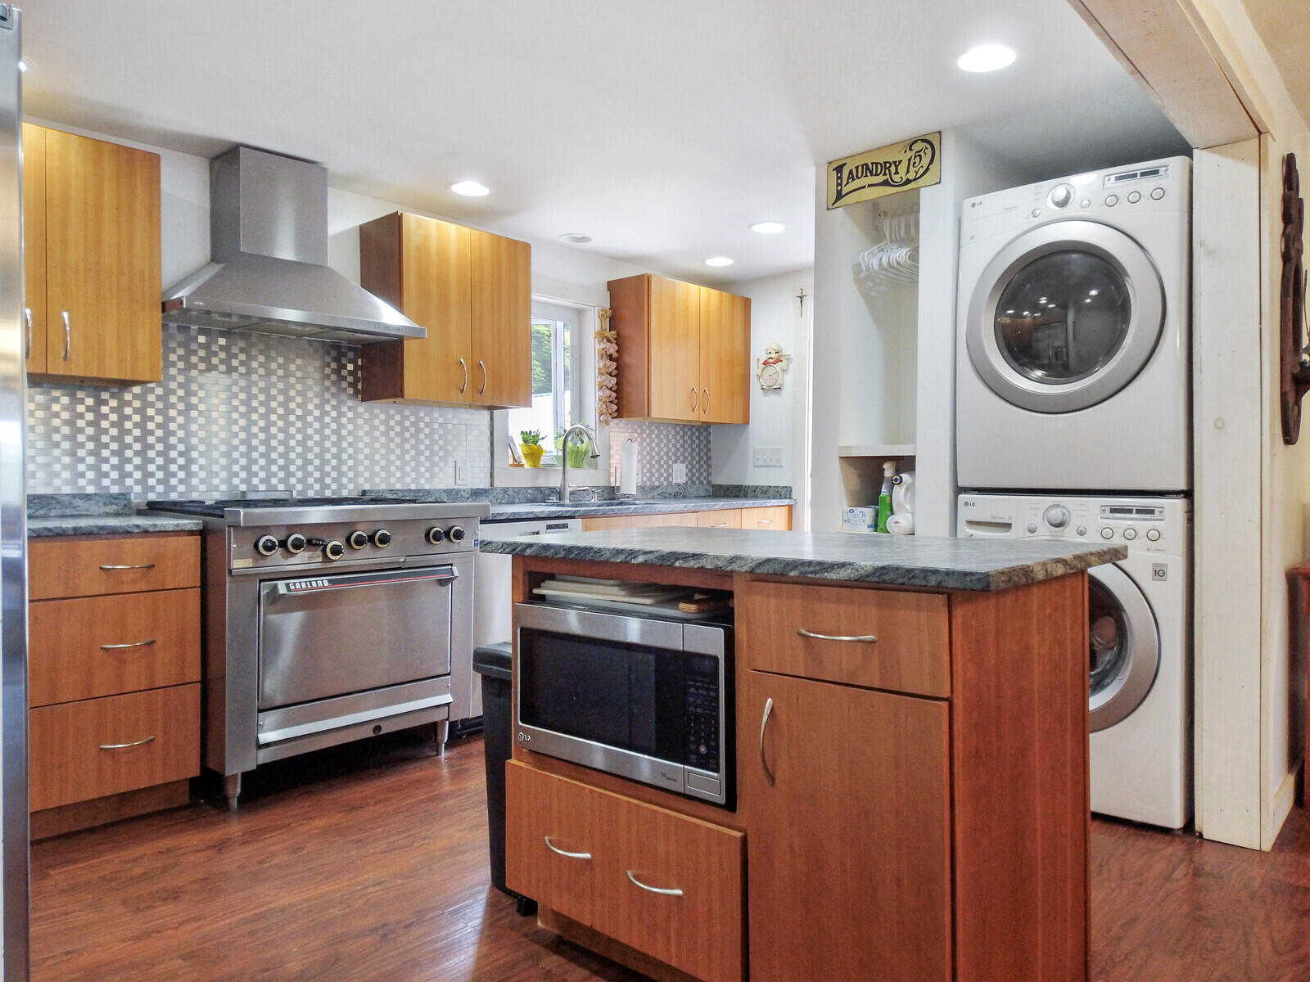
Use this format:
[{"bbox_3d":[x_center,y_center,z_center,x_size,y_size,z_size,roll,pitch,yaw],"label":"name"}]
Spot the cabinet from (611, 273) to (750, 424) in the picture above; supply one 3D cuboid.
[{"bbox_3d":[0.164,-0.801,4.990,0.324,0.782,0.900,1,1,43],"label":"cabinet"}]

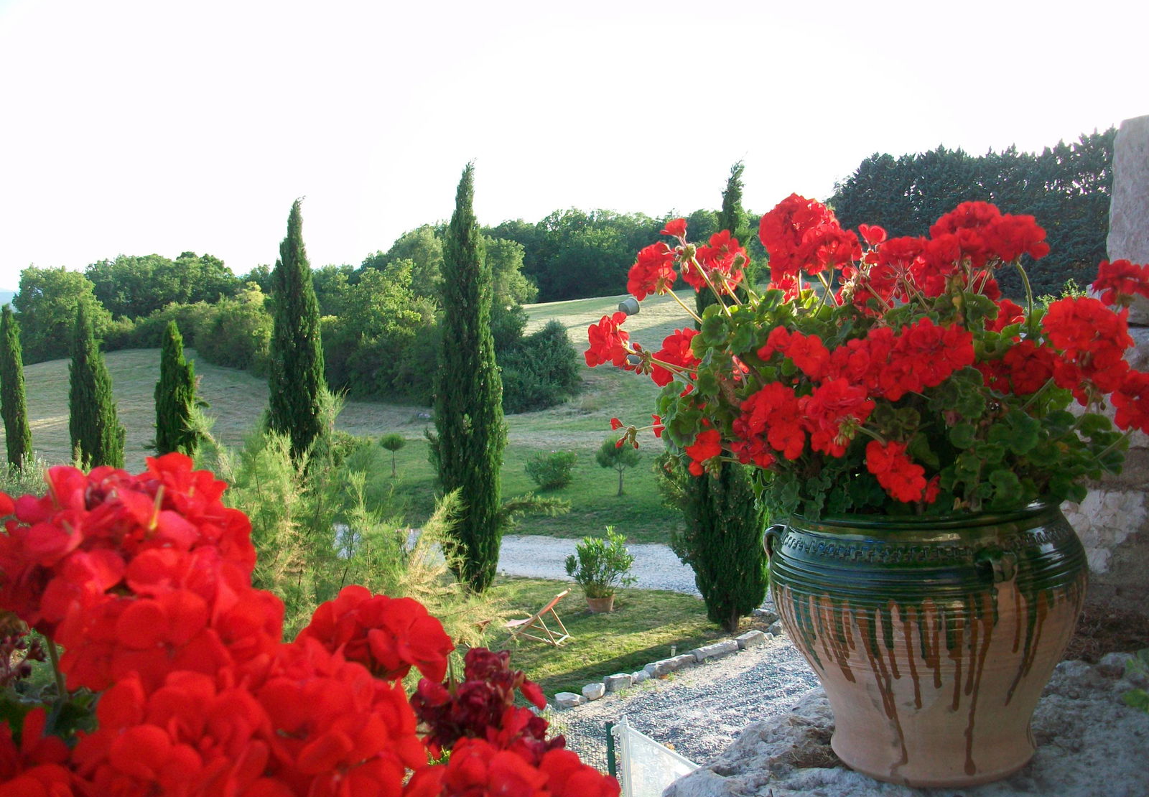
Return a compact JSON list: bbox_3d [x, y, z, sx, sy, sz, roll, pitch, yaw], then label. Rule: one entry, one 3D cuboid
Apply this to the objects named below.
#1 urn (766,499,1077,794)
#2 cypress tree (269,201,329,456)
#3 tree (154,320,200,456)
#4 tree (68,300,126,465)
[{"bbox_3d":[0.431,0.285,1.297,0.390,0.303,0.385,0,5,0],"label":"urn"},{"bbox_3d":[-9.427,-2.077,35.992,1.947,9.265,1.947,0,5,0],"label":"cypress tree"},{"bbox_3d":[-13.601,0.125,36.047,1.554,5.567,1.554,0,5,0],"label":"tree"},{"bbox_3d":[-15.871,-0.228,35.061,1.778,6.242,1.778,0,5,0],"label":"tree"}]

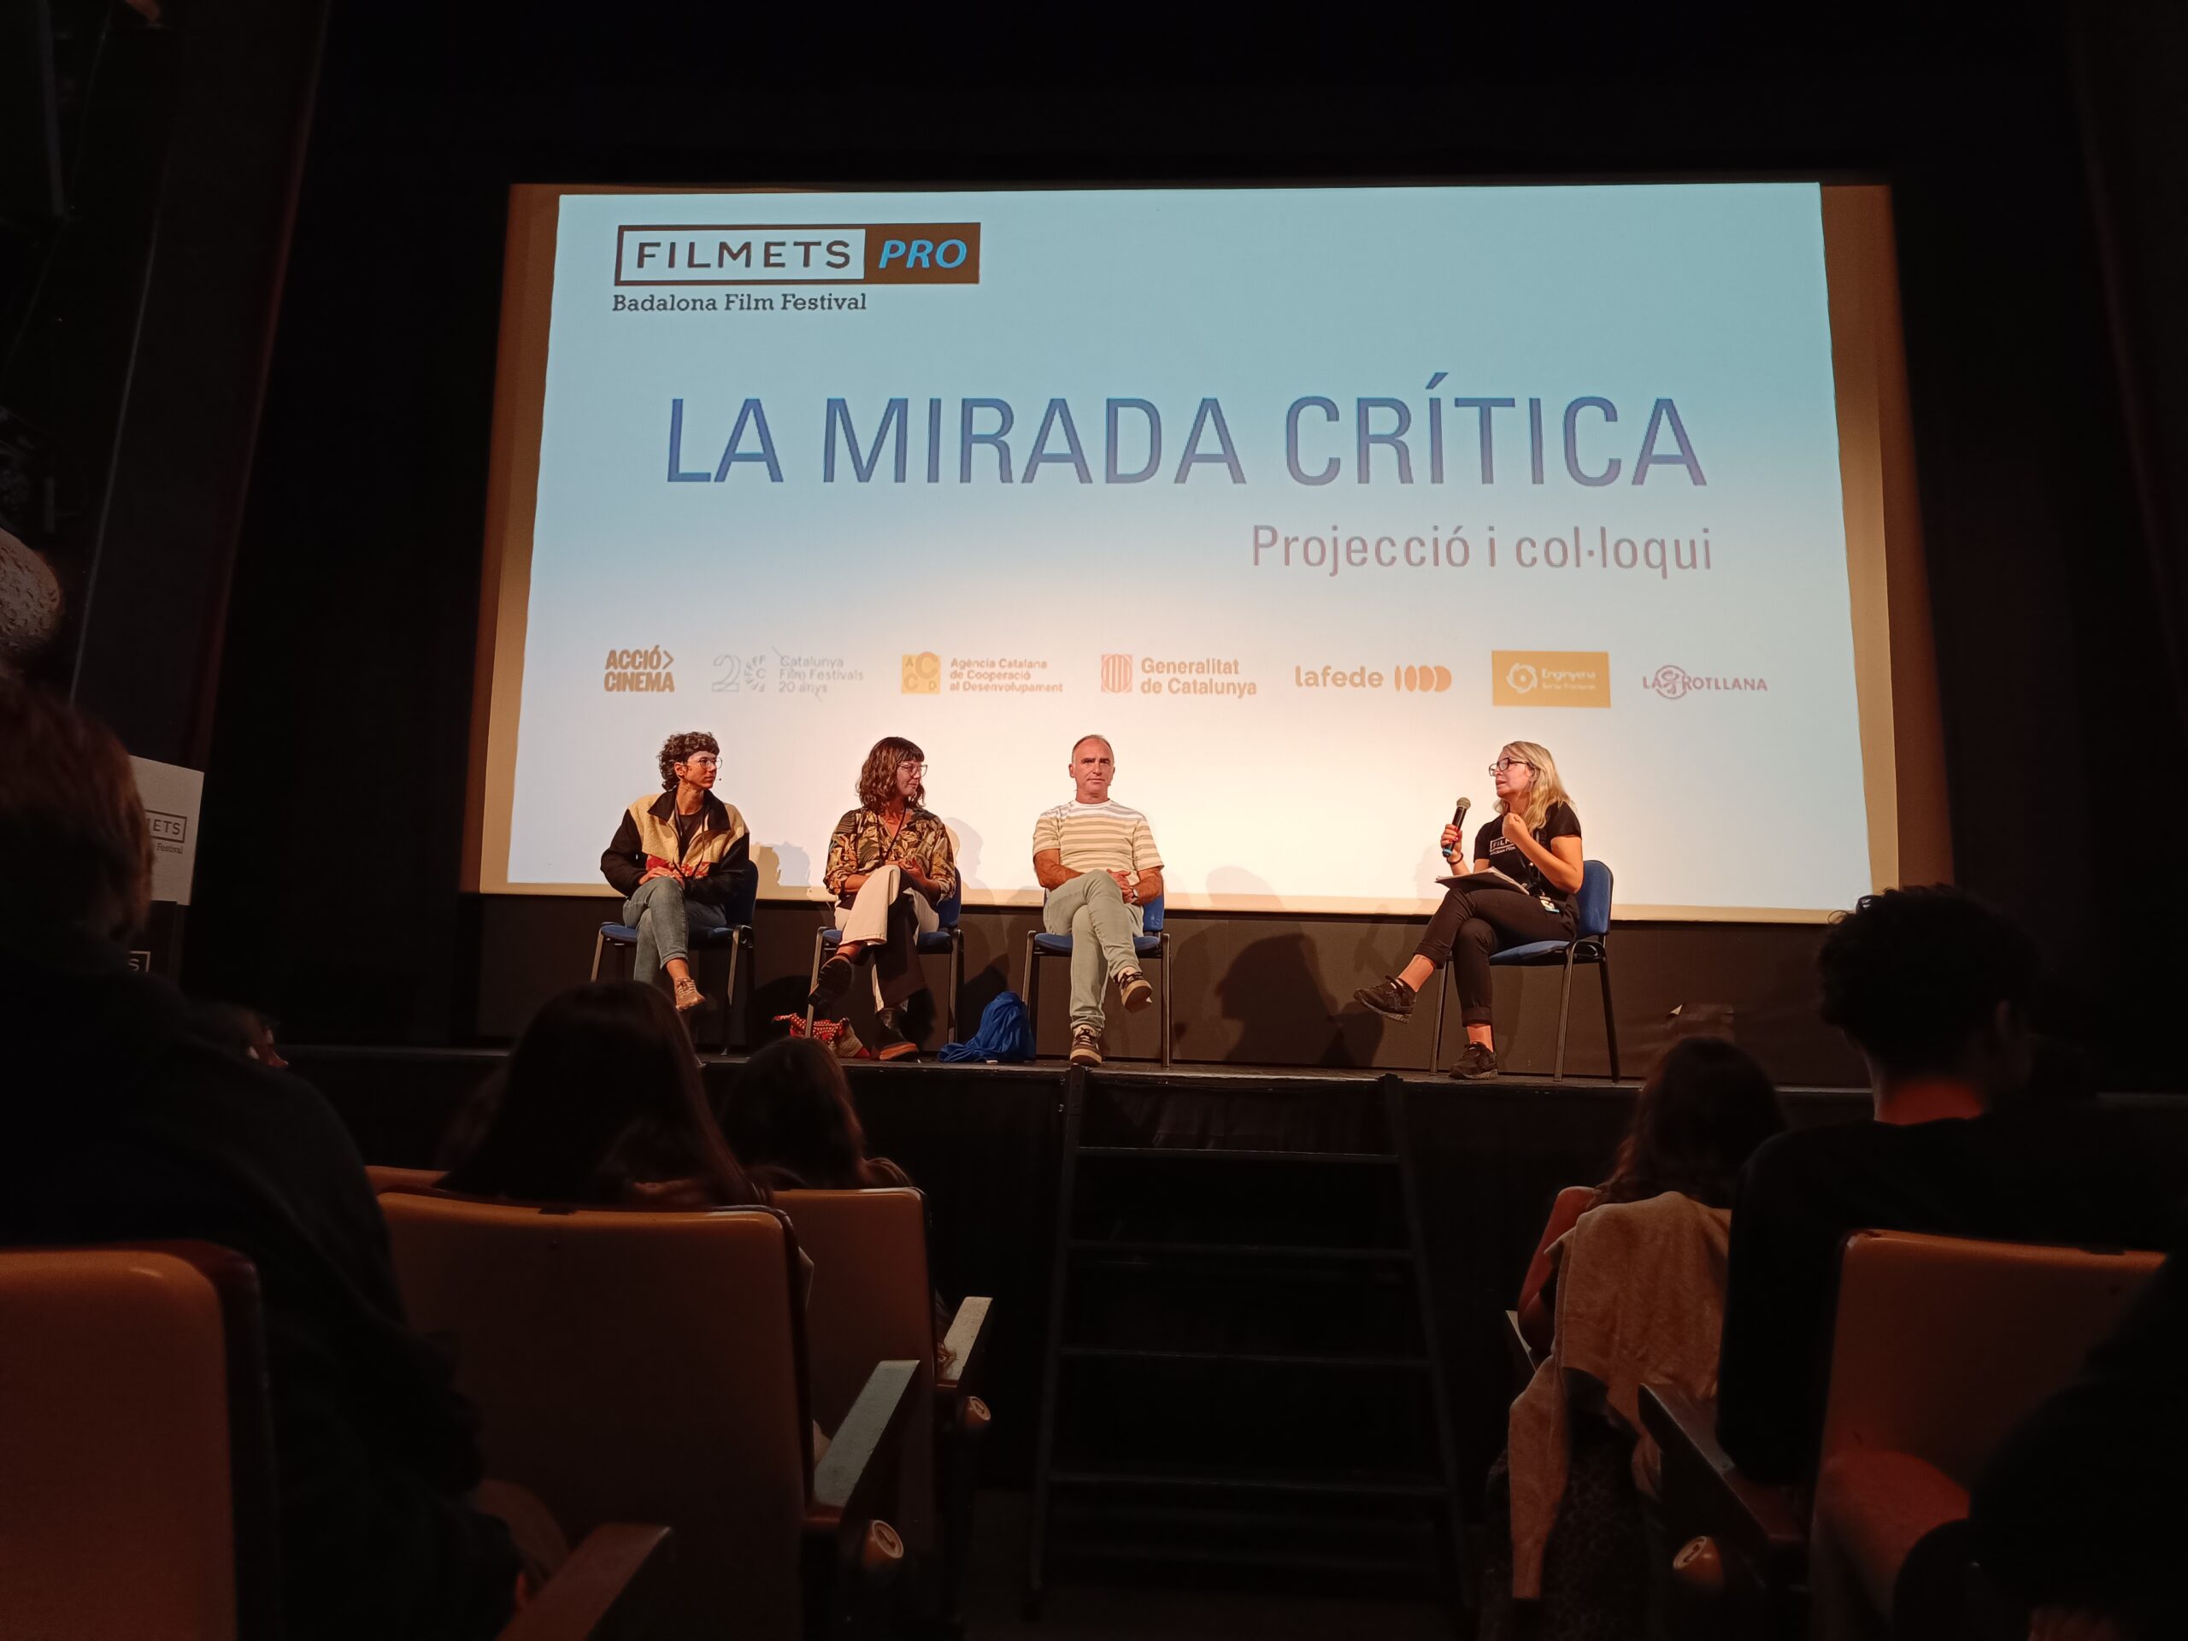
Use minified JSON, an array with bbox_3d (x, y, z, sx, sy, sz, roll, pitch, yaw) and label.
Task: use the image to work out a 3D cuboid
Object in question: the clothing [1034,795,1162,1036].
[{"bbox_3d":[0.024,0.342,5.772,0.490,0.900,0.700,1,-8,0],"label":"clothing"}]

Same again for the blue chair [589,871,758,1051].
[{"bbox_3d":[-1.669,0.518,6.035,0.530,0.820,0.550,2,-8,-4],"label":"blue chair"}]

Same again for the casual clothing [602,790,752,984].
[{"bbox_3d":[-1.616,0.319,5.943,0.570,0.880,0.680,2,-8,-8],"label":"casual clothing"}]

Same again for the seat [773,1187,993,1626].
[{"bbox_3d":[-0.534,1.077,2.872,0.640,0.800,0.600,1,-8,2],"label":"seat"}]

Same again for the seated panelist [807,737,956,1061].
[{"bbox_3d":[-0.790,0.282,5.870,0.530,1.290,0.780,2,-8,-4],"label":"seated panelist"}]

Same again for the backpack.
[{"bbox_3d":[-0.398,0.737,5.450,0.330,0.270,0.270,1,-8,0],"label":"backpack"}]

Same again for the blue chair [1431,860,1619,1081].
[{"bbox_3d":[1.601,0.543,5.645,0.530,0.820,0.550,-6,-11,39],"label":"blue chair"}]

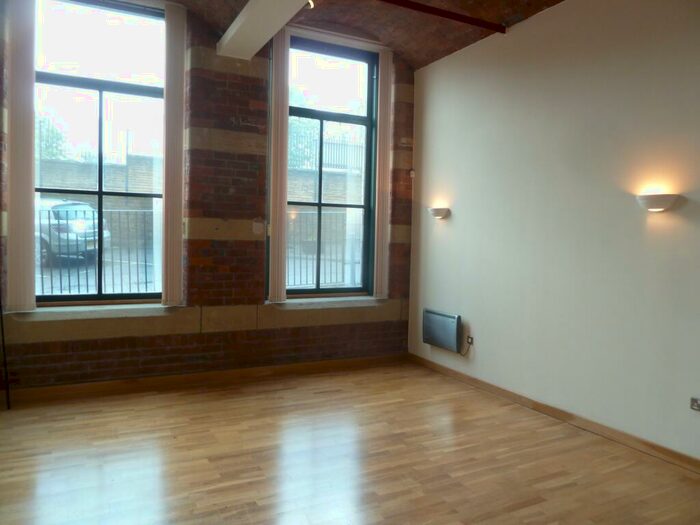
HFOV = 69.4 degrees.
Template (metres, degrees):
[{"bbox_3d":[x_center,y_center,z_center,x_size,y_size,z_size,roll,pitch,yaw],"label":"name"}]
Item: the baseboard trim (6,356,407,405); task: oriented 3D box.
[{"bbox_3d":[-1.190,1.245,5.576,4.323,0.135,0.030,0,2,-26],"label":"baseboard trim"}]

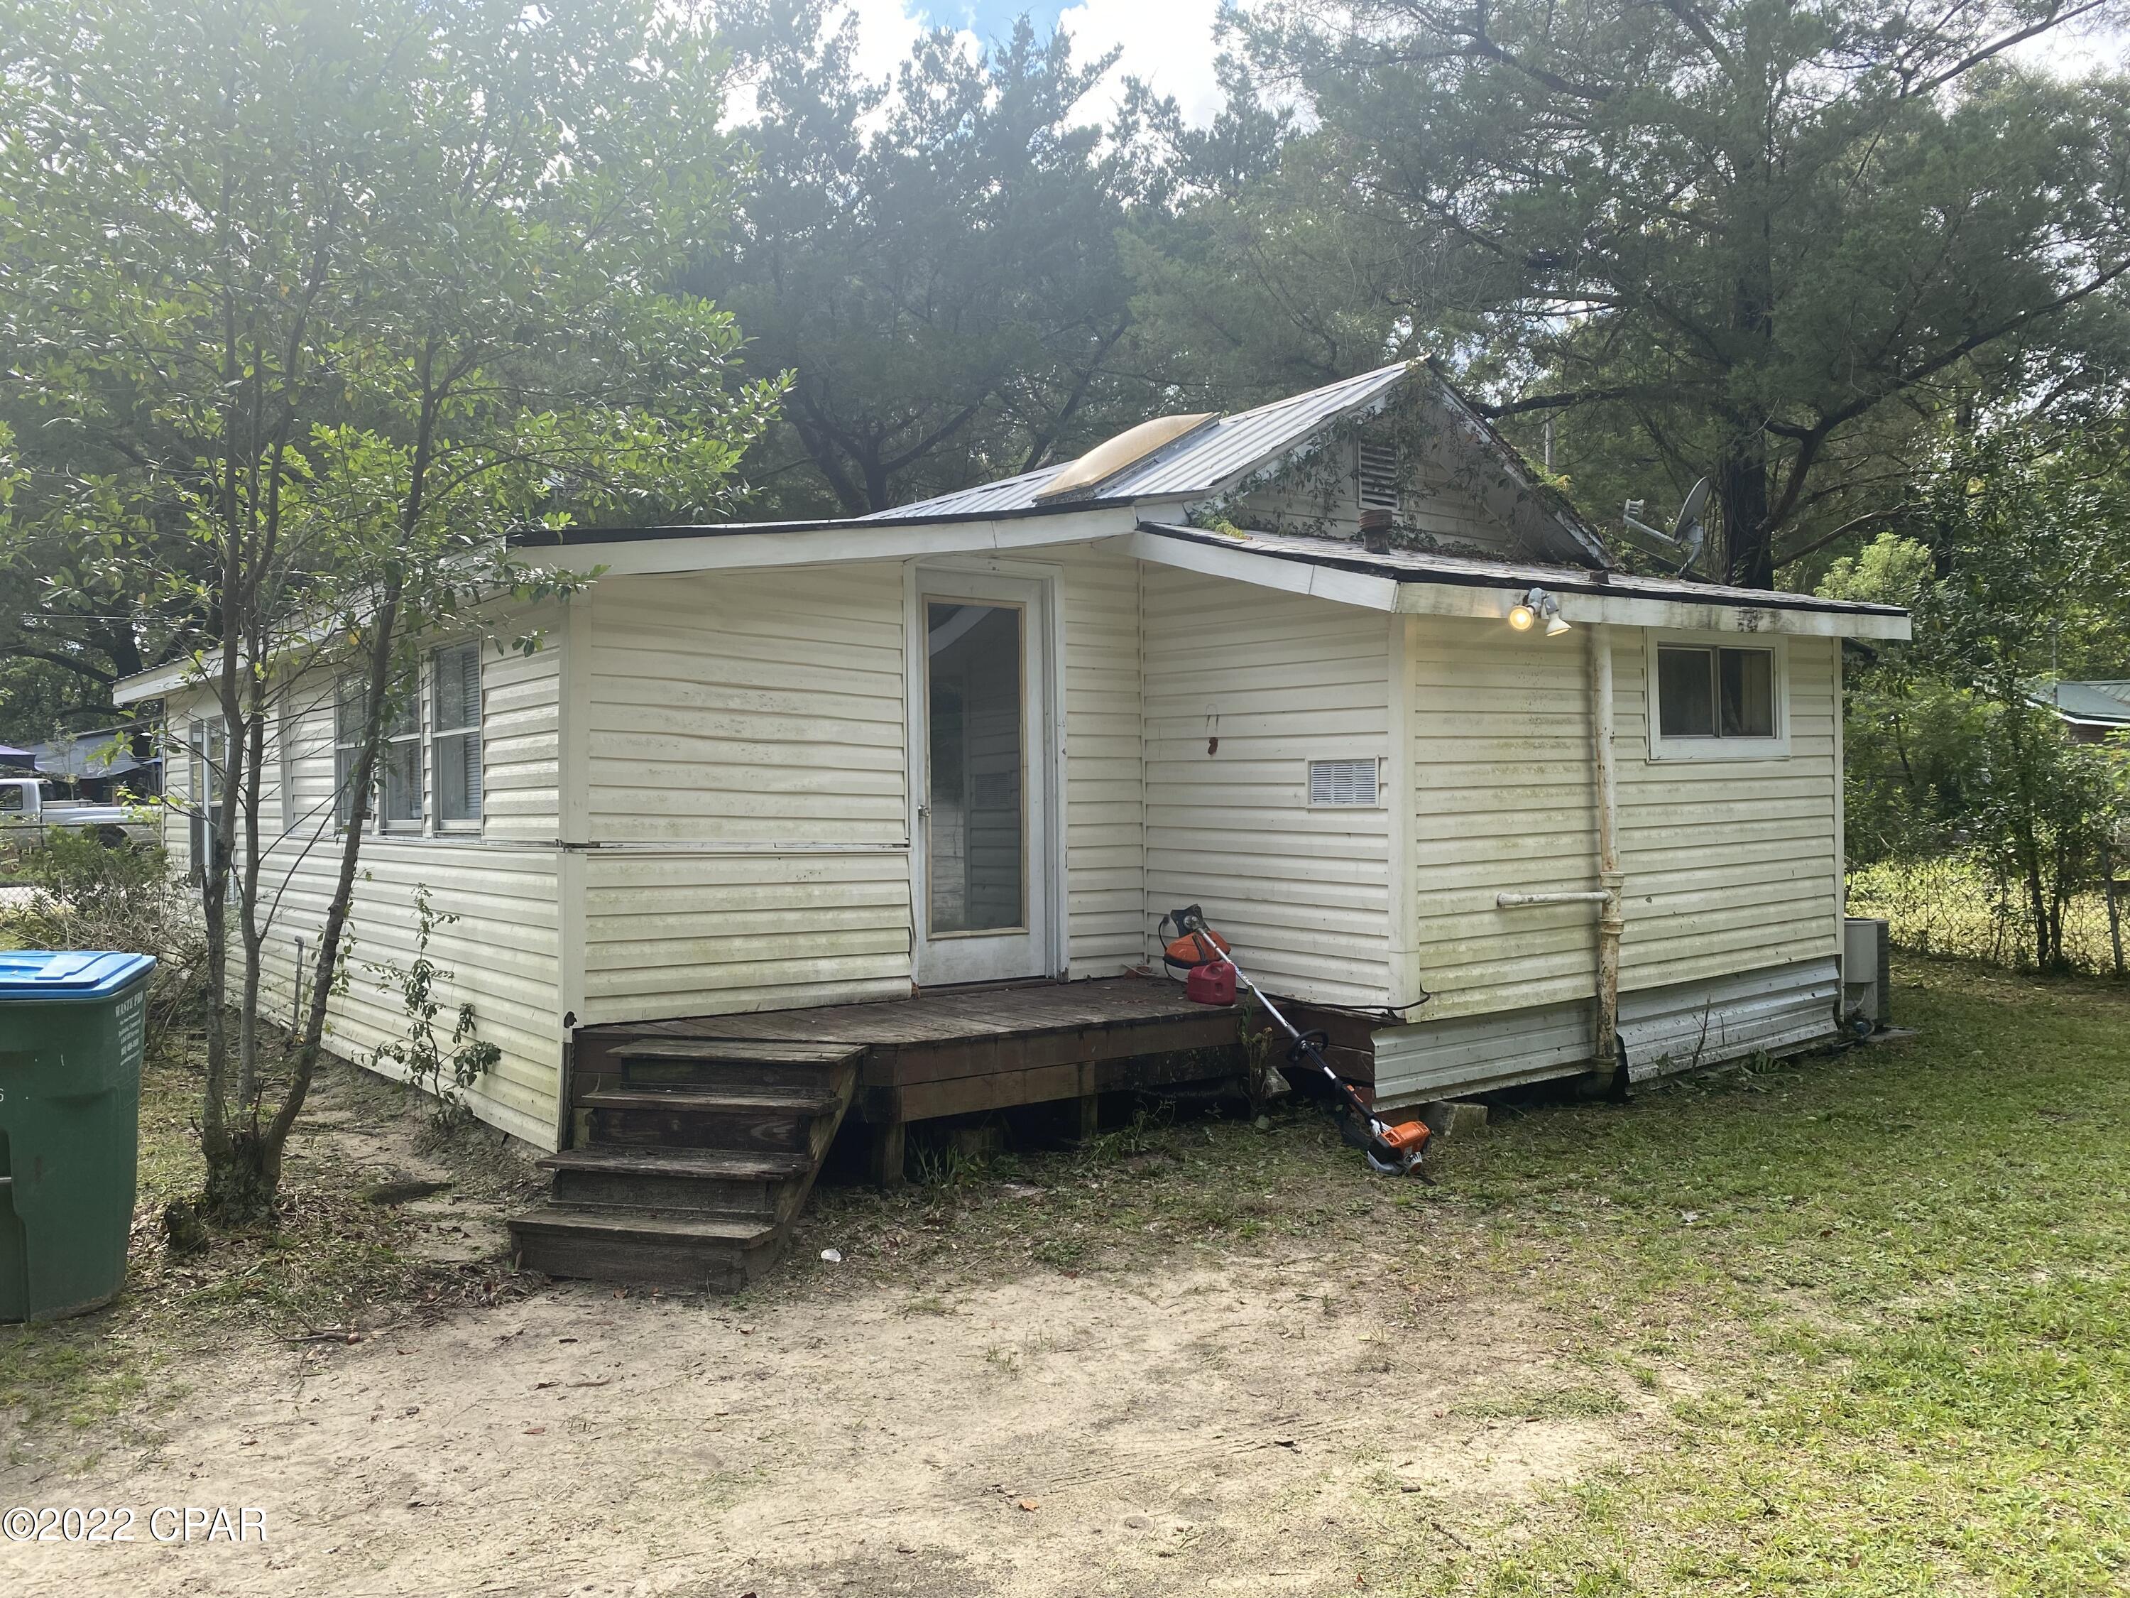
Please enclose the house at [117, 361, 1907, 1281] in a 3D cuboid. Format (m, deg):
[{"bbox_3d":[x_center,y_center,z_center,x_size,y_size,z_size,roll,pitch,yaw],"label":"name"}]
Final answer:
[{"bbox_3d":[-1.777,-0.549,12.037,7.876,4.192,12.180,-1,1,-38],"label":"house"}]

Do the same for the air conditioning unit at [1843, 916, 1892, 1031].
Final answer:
[{"bbox_3d":[4.810,1.080,10.240,0.640,0.670,0.640,-1,1,-3],"label":"air conditioning unit"}]

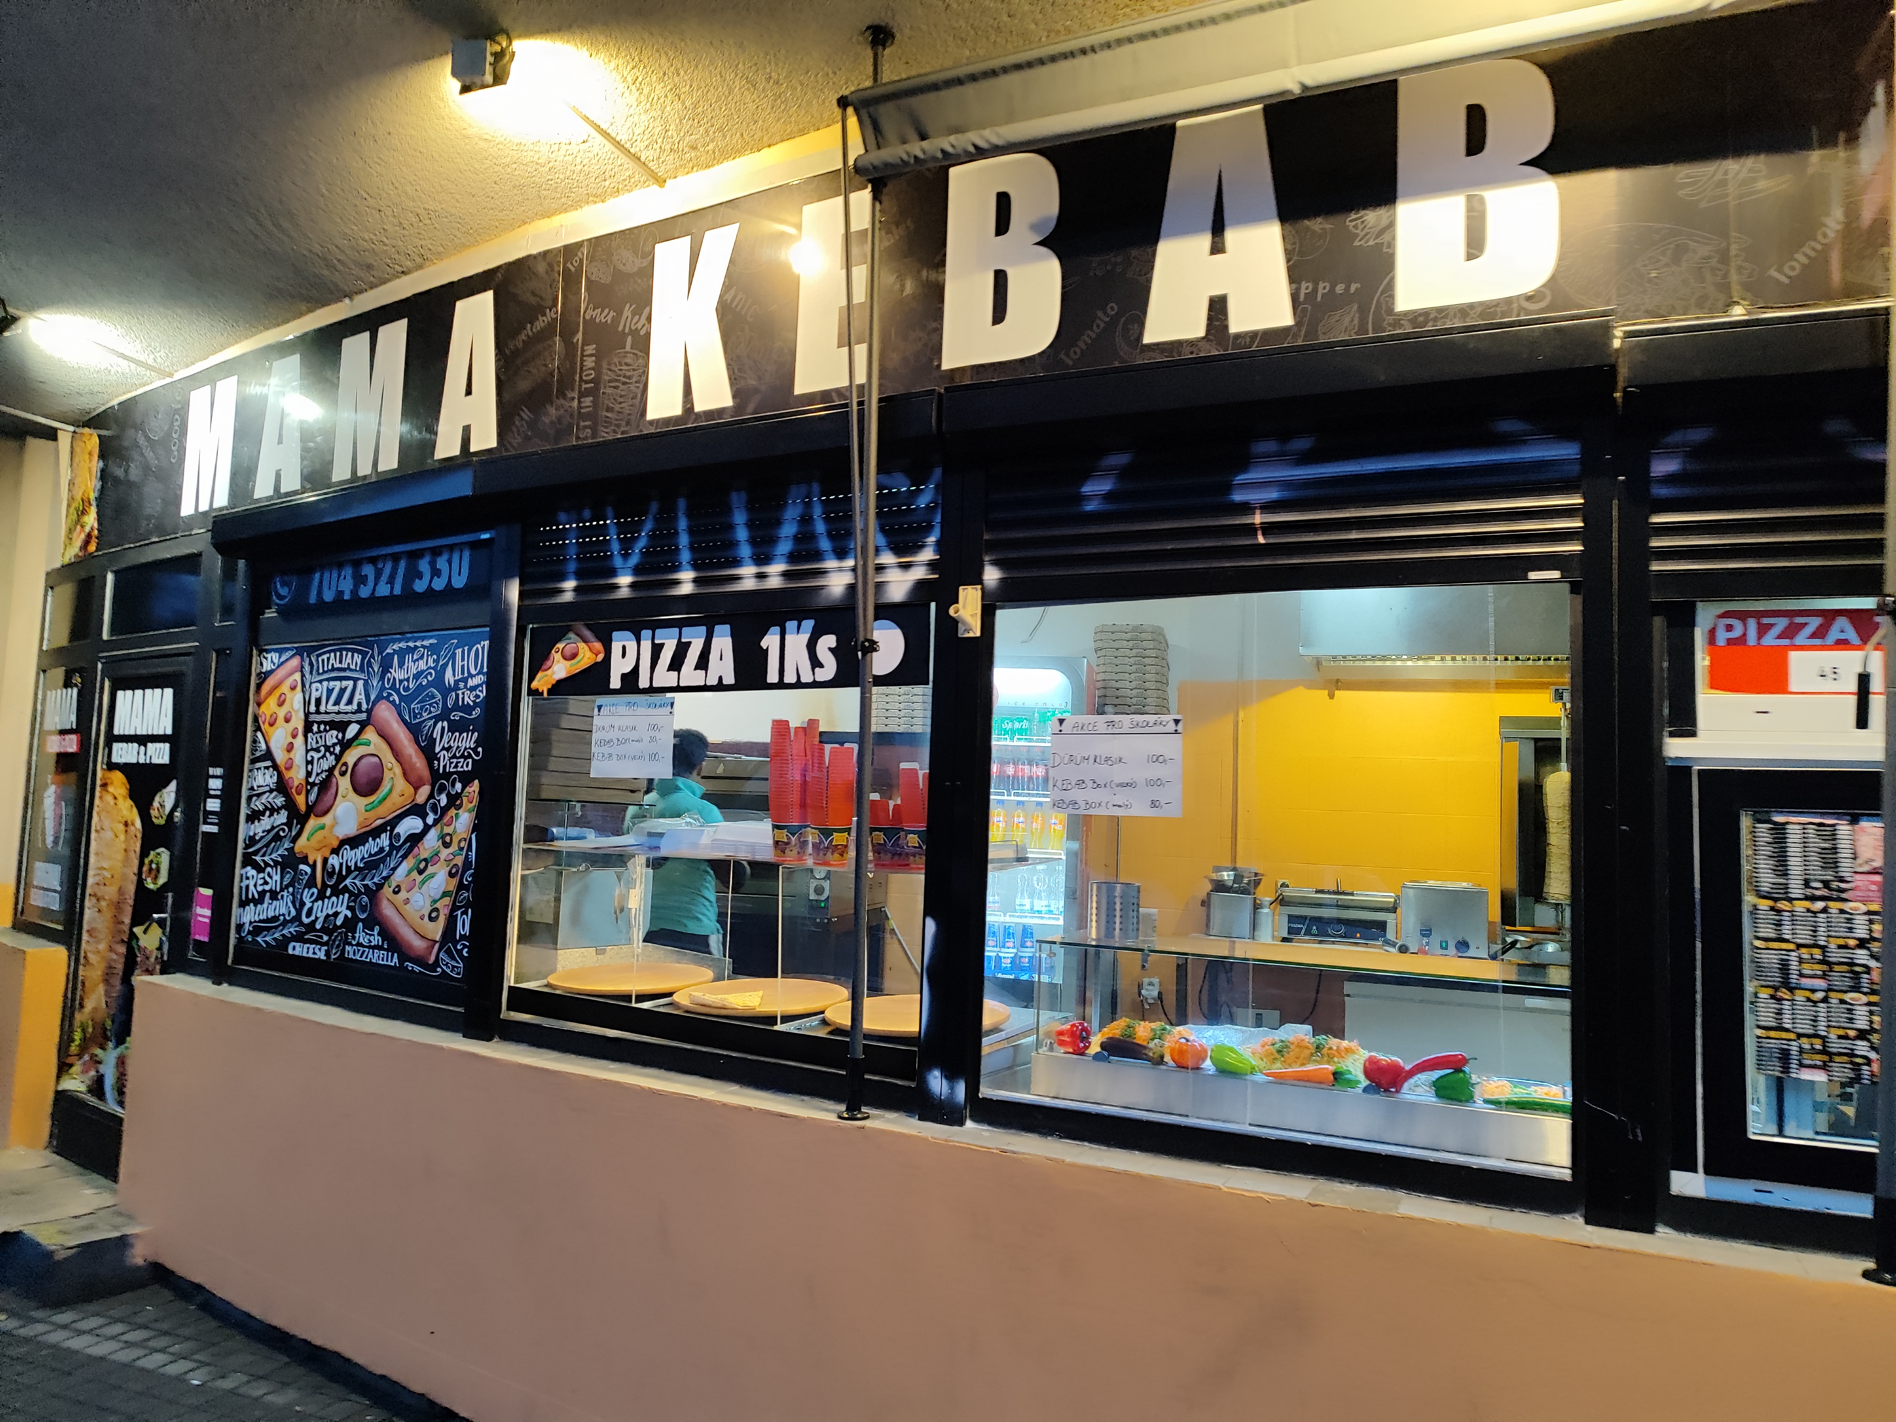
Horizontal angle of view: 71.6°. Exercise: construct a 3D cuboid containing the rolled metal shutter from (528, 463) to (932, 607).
[{"bbox_3d":[-0.614,-0.417,3.421,1.400,0.305,0.080,0,-4,31],"label":"rolled metal shutter"}]

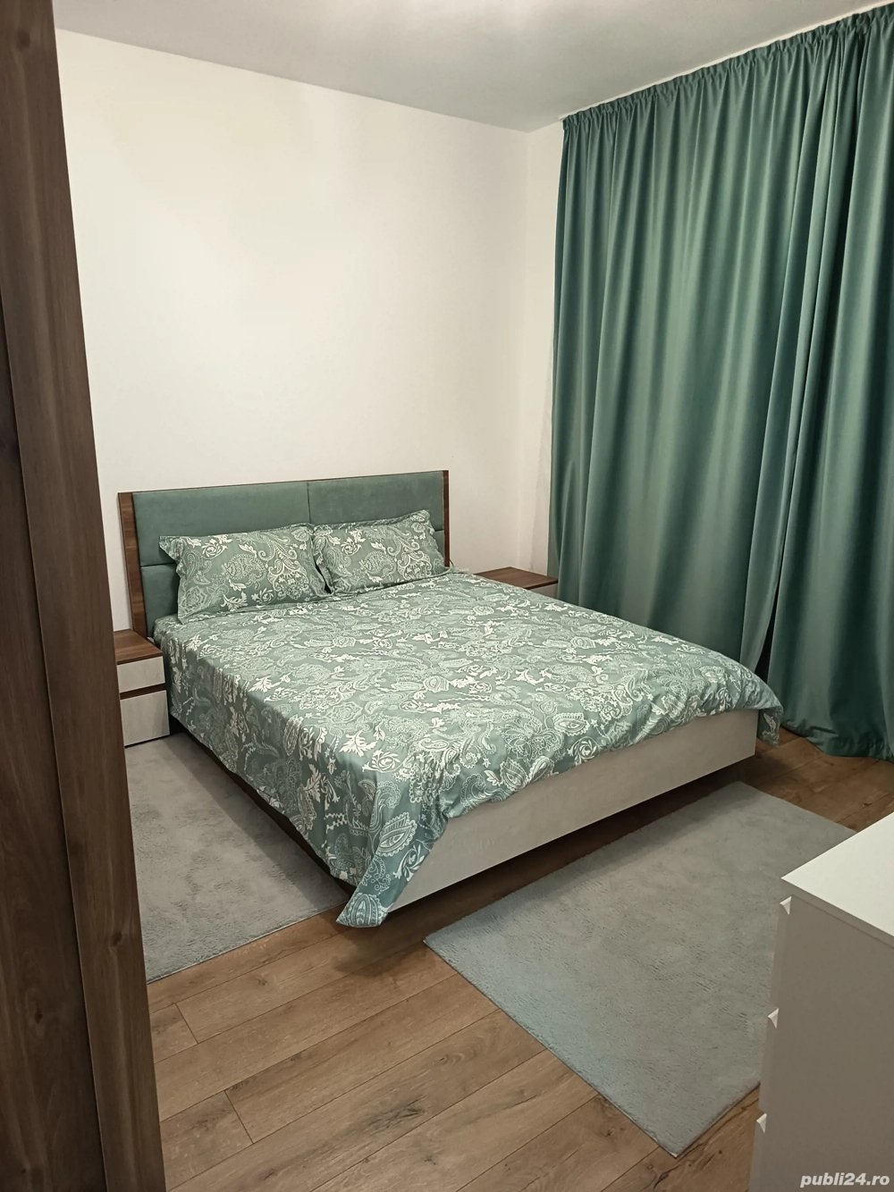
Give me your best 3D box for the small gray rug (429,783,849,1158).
[{"bbox_3d":[0.779,0.890,2.351,1.485,0.024,0.837,-10,17,-36],"label":"small gray rug"}]

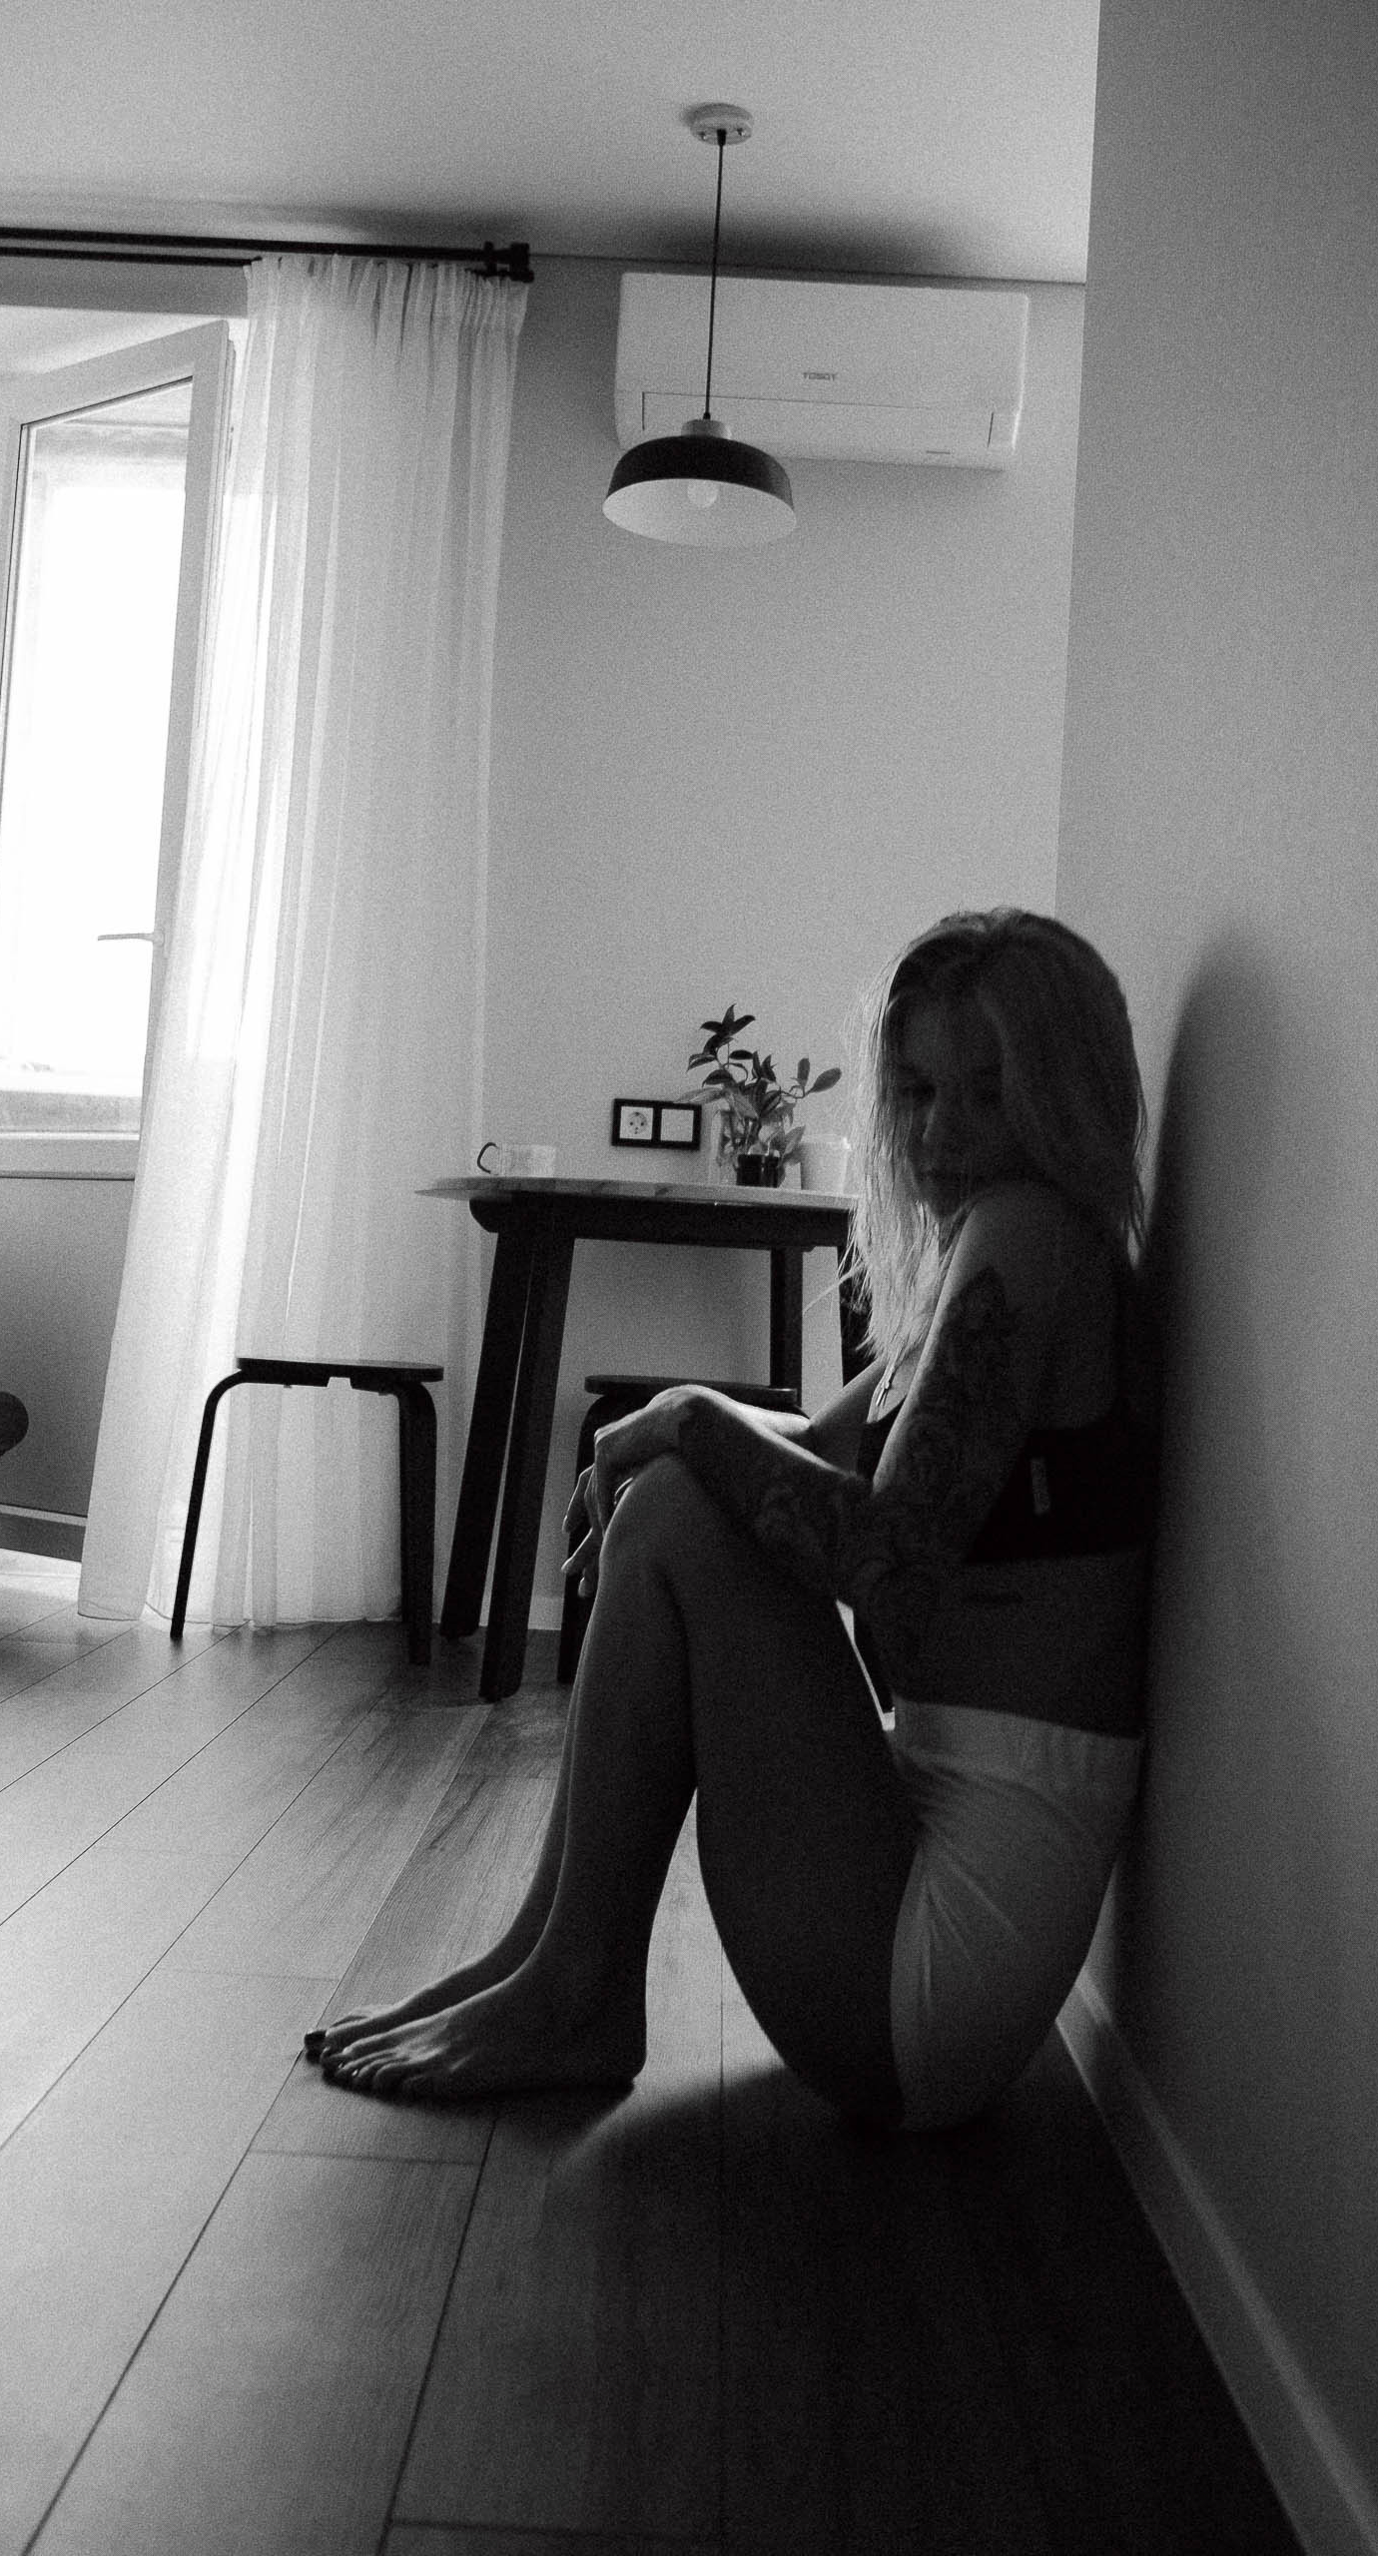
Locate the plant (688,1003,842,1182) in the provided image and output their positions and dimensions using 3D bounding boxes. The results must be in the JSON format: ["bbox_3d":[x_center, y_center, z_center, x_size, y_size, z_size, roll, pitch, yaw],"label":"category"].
[{"bbox_3d":[0.118,-0.277,3.613,0.245,0.309,0.230,3,-1,1],"label":"plant"}]

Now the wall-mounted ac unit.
[{"bbox_3d":[0.228,-1.560,3.937,0.694,0.246,0.187,3,-1,1],"label":"wall-mounted ac unit"}]

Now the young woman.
[{"bbox_3d":[0.031,0.159,1.786,0.625,0.905,0.400,3,-1,1],"label":"young woman"}]

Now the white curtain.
[{"bbox_3d":[-0.656,-0.581,3.884,0.652,2.350,0.150,3,-1,1],"label":"white curtain"}]

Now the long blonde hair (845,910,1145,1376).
[{"bbox_3d":[0.236,-0.105,1.751,0.210,0.355,0.200,3,-1,-41],"label":"long blonde hair"}]

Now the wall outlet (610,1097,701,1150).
[{"bbox_3d":[-0.056,-0.270,4.014,0.152,0.082,0.011,3,-1,1],"label":"wall outlet"}]

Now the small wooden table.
[{"bbox_3d":[-0.026,0.249,3.598,0.820,0.756,0.820,3,-1,1],"label":"small wooden table"}]

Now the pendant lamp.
[{"bbox_3d":[0.034,-1.496,3.536,0.296,0.618,0.296,3,-1,1],"label":"pendant lamp"}]

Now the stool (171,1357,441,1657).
[{"bbox_3d":[-0.614,0.369,3.739,0.430,0.463,0.420,3,-1,1],"label":"stool"}]

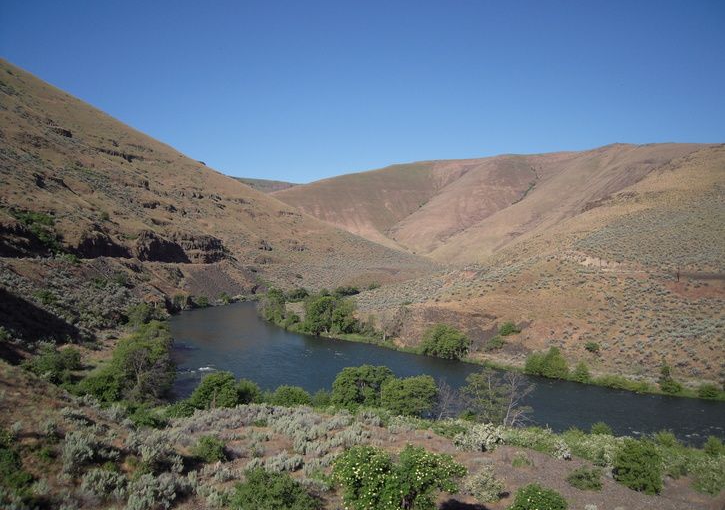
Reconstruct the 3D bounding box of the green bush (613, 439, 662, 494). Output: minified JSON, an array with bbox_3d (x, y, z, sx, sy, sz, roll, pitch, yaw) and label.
[{"bbox_3d":[18.755,14.425,40.000,3.310,3.240,2.980,0,2,0],"label":"green bush"}]

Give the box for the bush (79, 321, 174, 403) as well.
[{"bbox_3d":[-41.043,18.696,102.000,16.190,12.550,12.150,0,2,0],"label":"bush"}]

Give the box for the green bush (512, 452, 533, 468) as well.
[{"bbox_3d":[11.731,14.993,43.000,1.420,1.030,1.210,0,2,0],"label":"green bush"}]

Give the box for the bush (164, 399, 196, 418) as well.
[{"bbox_3d":[-22.963,19.367,74.000,3.920,2.160,3.330,0,2,0],"label":"bush"}]

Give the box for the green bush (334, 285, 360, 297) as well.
[{"bbox_3d":[-4.910,12.420,192.017,8.260,4.710,7.020,0,2,0],"label":"green bush"}]

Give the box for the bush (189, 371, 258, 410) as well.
[{"bbox_3d":[-19.908,19.549,84.005,9.720,5.710,6.810,0,2,0],"label":"bush"}]

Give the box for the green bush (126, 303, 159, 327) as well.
[{"bbox_3d":[-58.142,15.989,155.000,8.200,6.030,6.970,0,2,0],"label":"green bush"}]

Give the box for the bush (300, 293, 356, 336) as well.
[{"bbox_3d":[-9.449,16.536,163.000,15.100,11.090,11.320,0,2,0],"label":"bush"}]

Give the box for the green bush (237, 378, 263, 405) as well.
[{"bbox_3d":[-16.569,20.078,86.008,3.700,4.190,3.330,0,2,0],"label":"green bush"}]

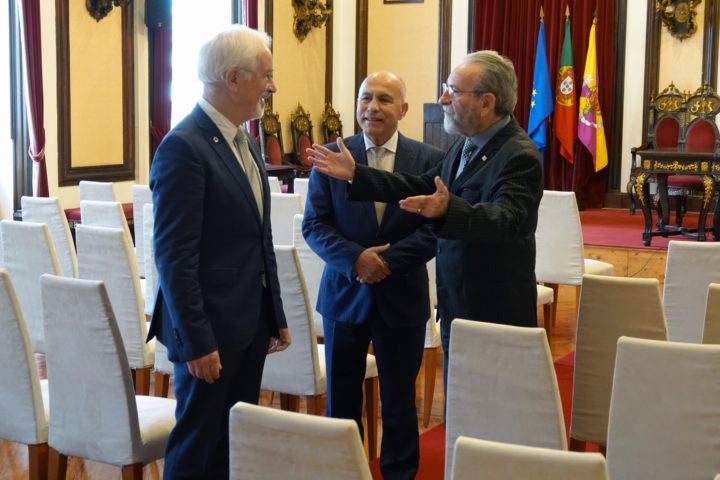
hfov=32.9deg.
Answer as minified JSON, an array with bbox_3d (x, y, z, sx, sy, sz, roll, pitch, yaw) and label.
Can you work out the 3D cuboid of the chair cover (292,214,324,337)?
[{"bbox_3d":[-0.059,0.160,6.366,0.420,0.607,0.630,5,8,30],"label":"chair cover"}]

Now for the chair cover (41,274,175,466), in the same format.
[{"bbox_3d":[-0.776,0.401,4.253,0.420,0.607,0.630,5,8,32],"label":"chair cover"}]

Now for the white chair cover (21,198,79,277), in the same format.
[{"bbox_3d":[-1.647,0.043,7.170,0.420,0.607,0.630,5,8,29],"label":"white chair cover"}]

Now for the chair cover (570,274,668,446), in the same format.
[{"bbox_3d":[0.994,0.385,4.316,0.385,0.584,0.616,5,8,28],"label":"chair cover"}]

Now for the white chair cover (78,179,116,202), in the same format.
[{"bbox_3d":[-1.534,-0.100,8.000,0.385,0.584,0.616,4,8,26],"label":"white chair cover"}]

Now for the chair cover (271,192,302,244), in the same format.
[{"bbox_3d":[-0.322,-0.008,7.404,0.385,0.584,0.616,5,8,28],"label":"chair cover"}]

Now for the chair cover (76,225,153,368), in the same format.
[{"bbox_3d":[-0.959,0.215,5.458,0.385,0.584,0.616,5,8,30],"label":"chair cover"}]

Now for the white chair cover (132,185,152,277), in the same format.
[{"bbox_3d":[-1.204,-0.071,8.182,0.420,0.607,0.630,5,8,30],"label":"white chair cover"}]

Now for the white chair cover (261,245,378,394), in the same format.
[{"bbox_3d":[-0.215,0.295,5.211,0.420,0.607,0.630,5,8,30],"label":"white chair cover"}]

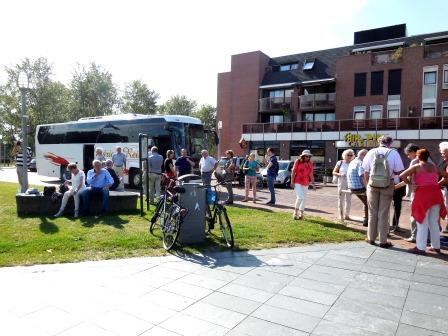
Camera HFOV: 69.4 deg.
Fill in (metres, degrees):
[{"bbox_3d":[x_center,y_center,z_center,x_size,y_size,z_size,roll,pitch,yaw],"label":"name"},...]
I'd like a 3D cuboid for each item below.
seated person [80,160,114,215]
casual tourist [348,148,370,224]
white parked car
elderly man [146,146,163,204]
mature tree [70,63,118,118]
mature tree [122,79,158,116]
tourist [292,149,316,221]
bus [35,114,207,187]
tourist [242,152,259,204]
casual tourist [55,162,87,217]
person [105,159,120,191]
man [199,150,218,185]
[{"bbox_3d":[-3.061,0.455,7.828,0.620,1.360,0.820,0,2,-9],"label":"seated person"},{"bbox_3d":[2.963,0.412,7.100,0.500,1.660,0.520,-3,5,-45],"label":"casual tourist"},{"bbox_3d":[3.452,0.318,18.695,1.690,1.480,3.900,2,2,32],"label":"white parked car"},{"bbox_3d":[-2.075,0.217,9.800,0.540,1.740,0.380,0,3,-6],"label":"elderly man"},{"bbox_3d":[-12.340,-4.720,30.833,5.000,10.300,5.000,0,2,-30],"label":"mature tree"},{"bbox_3d":[-7.743,-4.068,30.000,3.800,8.200,3.800,0,3,0],"label":"mature tree"},{"bbox_3d":[1.880,0.412,7.700,0.520,1.660,0.400,0,3,-9],"label":"tourist"},{"bbox_3d":[-6.181,-0.797,17.819,11.250,3.470,2.550,2,2,32],"label":"bus"},{"bbox_3d":[0.868,0.331,10.400,0.520,1.630,0.380,1,3,11],"label":"tourist"},{"bbox_3d":[-3.598,0.484,7.629,0.520,1.300,0.850,2,2,23],"label":"casual tourist"},{"bbox_3d":[-3.043,0.384,8.950,0.700,1.280,0.520,-3,4,-41],"label":"person"},{"bbox_3d":[-0.545,0.260,10.572,0.550,1.720,0.380,0,2,-18],"label":"man"}]

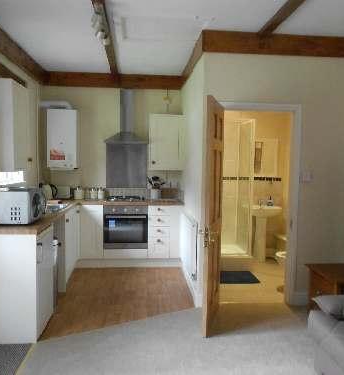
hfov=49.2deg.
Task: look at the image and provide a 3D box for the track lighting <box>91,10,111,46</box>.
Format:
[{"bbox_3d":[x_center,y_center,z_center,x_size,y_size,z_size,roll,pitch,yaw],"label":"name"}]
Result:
[{"bbox_3d":[-0.621,-1.377,3.280,0.120,0.120,0.680,0,4,-5],"label":"track lighting"}]

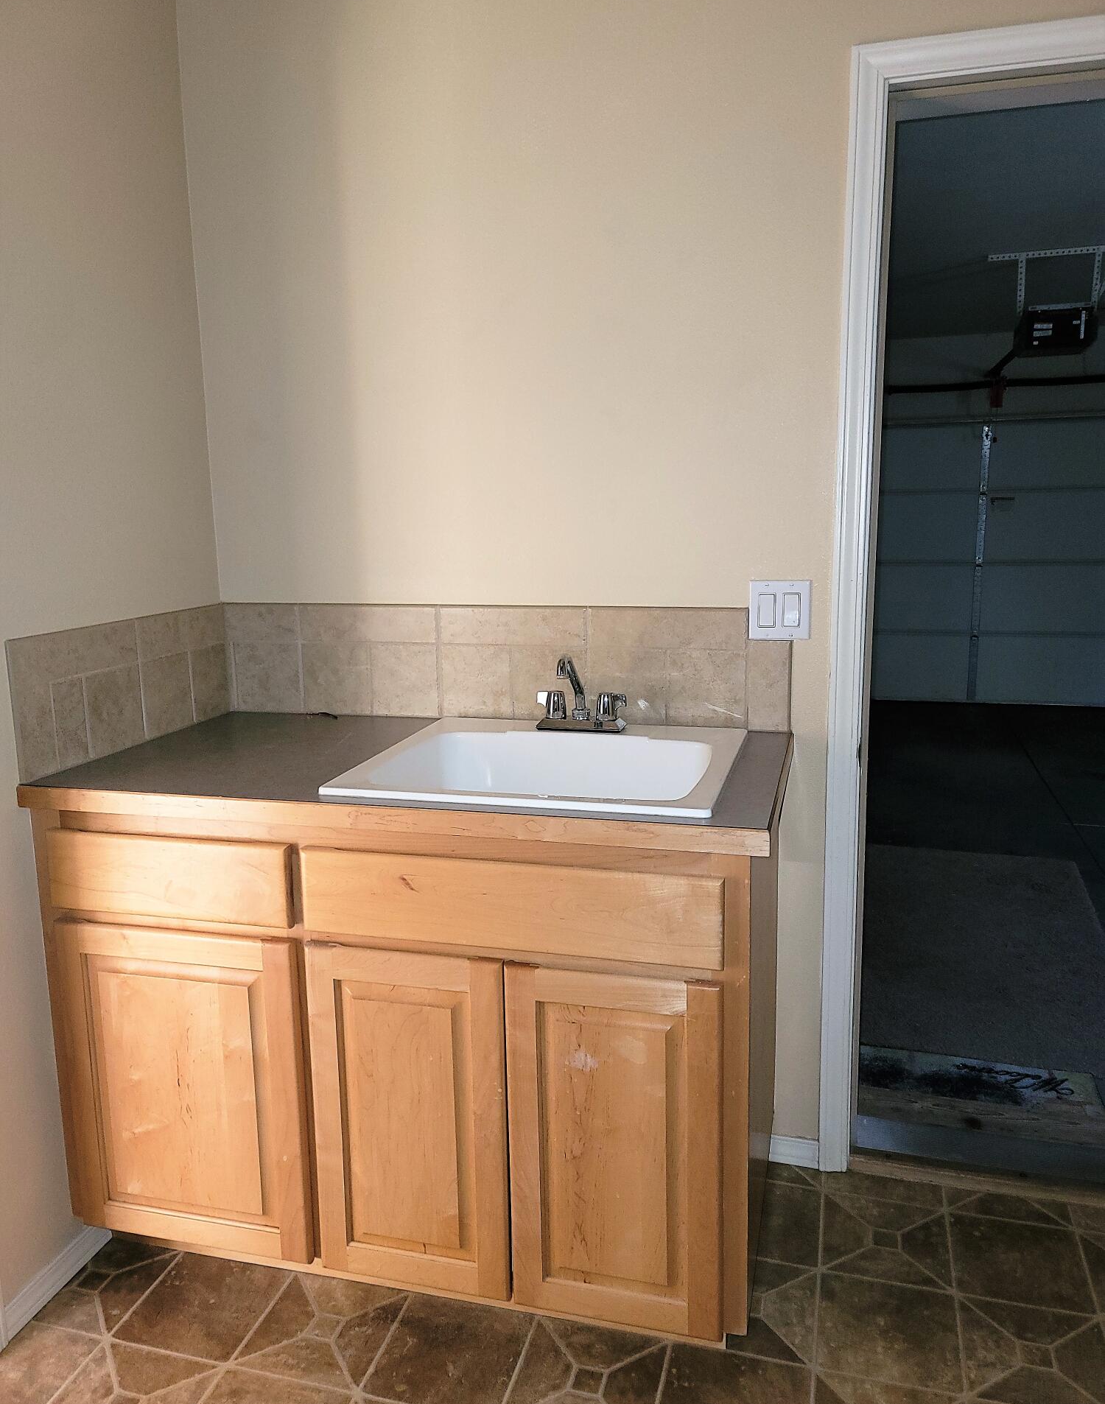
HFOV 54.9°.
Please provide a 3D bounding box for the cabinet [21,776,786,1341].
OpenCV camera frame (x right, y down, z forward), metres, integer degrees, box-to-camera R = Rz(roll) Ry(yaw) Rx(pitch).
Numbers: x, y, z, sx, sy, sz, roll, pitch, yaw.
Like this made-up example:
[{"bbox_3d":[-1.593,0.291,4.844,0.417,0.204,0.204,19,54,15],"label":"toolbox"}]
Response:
[{"bbox_3d":[-0.208,0.558,2.019,1.242,0.919,0.651,2,11,15],"label":"cabinet"}]

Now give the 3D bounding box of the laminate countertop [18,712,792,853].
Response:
[{"bbox_3d":[-0.215,0.120,1.942,1.242,0.044,0.644,2,11,15],"label":"laminate countertop"}]

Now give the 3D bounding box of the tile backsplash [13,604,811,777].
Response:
[{"bbox_3d":[-0.219,-0.022,1.916,1.239,0.246,0.644,2,11,15],"label":"tile backsplash"}]

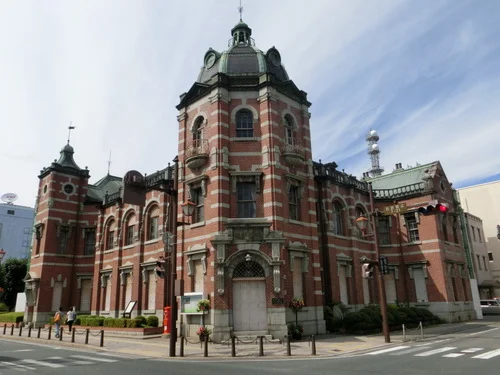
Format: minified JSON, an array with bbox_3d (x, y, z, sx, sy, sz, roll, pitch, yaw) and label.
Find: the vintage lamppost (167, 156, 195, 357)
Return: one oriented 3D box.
[{"bbox_3d":[-2.568,2.441,15.694,0.950,7.590,0.420,14,-23,-43],"label":"vintage lamppost"}]

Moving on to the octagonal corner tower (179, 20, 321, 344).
[{"bbox_3d":[-0.285,-1.796,25.363,8.300,20.700,8.300,-1,-16,-1],"label":"octagonal corner tower"}]

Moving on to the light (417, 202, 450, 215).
[{"bbox_3d":[7.581,0.875,16.690,0.380,0.400,1.150,12,-21,-39],"label":"light"}]

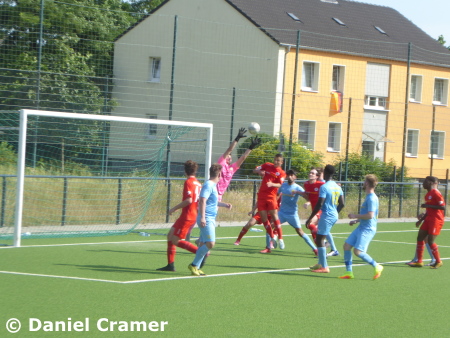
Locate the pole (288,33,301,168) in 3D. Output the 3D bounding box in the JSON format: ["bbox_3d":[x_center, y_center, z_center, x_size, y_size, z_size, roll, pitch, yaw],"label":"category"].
[{"bbox_3d":[2.273,-1.543,61.331,0.080,6.000,0.080,3,1,-37],"label":"pole"}]

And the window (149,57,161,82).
[{"bbox_3d":[-3.300,-4.729,89.270,0.740,1.200,0.200,4,1,36],"label":"window"}]

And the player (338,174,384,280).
[{"bbox_3d":[2.246,0.959,30.600,0.680,1.730,0.470,3,1,18],"label":"player"}]

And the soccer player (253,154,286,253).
[{"bbox_3d":[0.859,0.633,35.900,0.620,1.810,0.470,3,1,13],"label":"soccer player"}]

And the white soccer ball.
[{"bbox_3d":[0.568,-0.779,35.800,0.220,0.220,0.220,3,1,0],"label":"white soccer ball"}]

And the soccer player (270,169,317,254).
[{"bbox_3d":[1.316,0.851,36.800,1.000,1.710,0.550,3,1,9],"label":"soccer player"}]

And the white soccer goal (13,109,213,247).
[{"bbox_3d":[-2.103,0.233,38.008,0.150,2.560,7.560,4,1,27],"label":"white soccer goal"}]

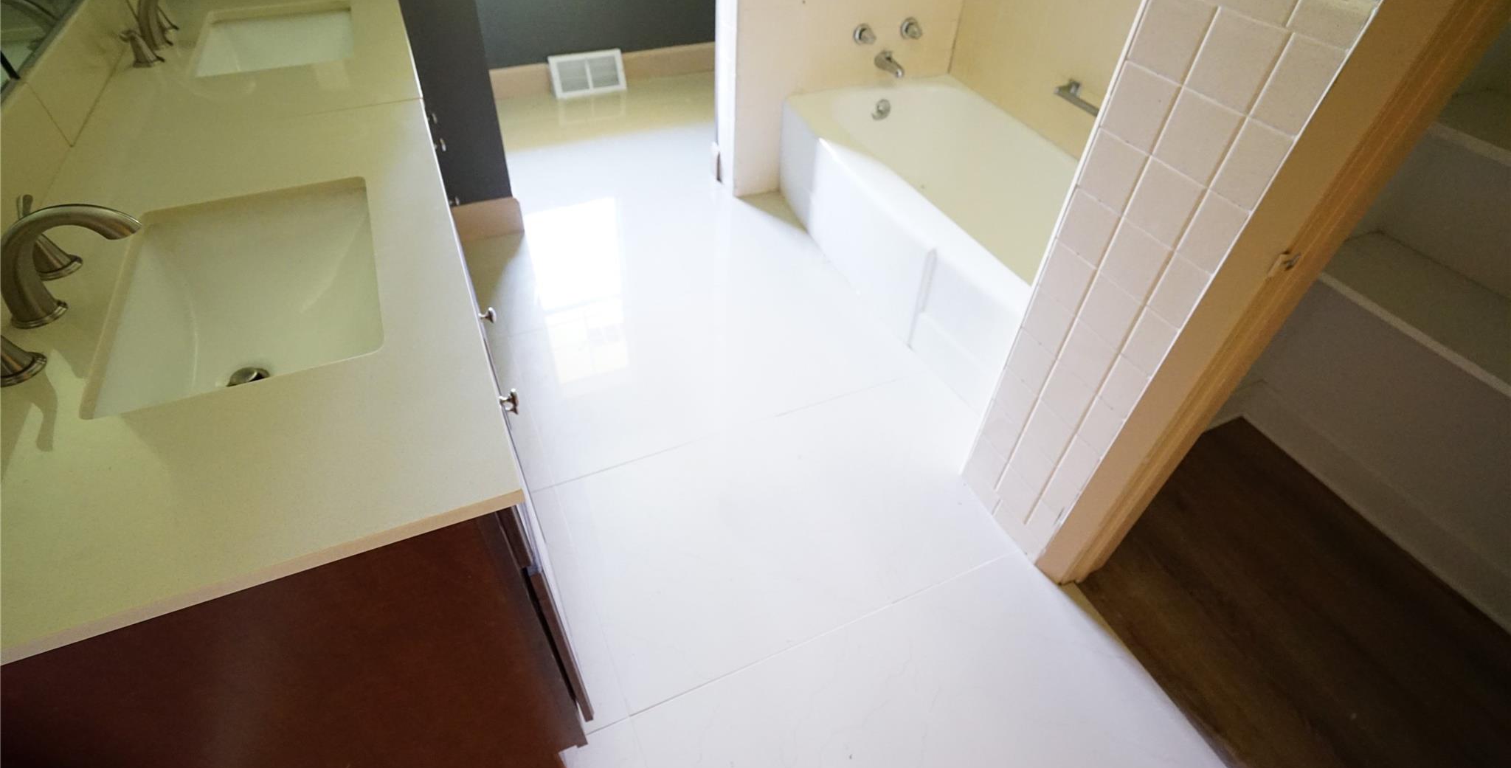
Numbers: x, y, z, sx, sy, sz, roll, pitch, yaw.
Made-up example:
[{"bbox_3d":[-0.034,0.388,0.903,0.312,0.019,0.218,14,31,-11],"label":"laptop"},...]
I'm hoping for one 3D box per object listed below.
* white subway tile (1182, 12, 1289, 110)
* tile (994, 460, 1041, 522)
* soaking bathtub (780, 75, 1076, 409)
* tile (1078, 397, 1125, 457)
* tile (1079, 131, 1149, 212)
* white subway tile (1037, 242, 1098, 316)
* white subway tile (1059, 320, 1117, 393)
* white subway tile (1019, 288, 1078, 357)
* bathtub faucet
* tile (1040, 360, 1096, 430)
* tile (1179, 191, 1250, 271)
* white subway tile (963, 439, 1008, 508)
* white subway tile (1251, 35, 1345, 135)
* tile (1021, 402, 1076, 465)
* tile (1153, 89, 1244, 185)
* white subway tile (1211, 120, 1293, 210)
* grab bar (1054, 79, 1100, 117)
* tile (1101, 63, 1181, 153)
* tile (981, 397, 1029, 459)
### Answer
[{"bbox_3d":[0.662,-0.444,0.923,0.009,0.107,0.107,-16,47,-18],"label":"white subway tile"},{"bbox_3d":[0.636,0.262,1.615,0.010,0.108,0.108,-16,47,-19],"label":"tile"},{"bbox_3d":[0.739,-0.564,2.365,0.820,0.394,1.560,-16,47,-18],"label":"soaking bathtub"},{"bbox_3d":[0.683,0.084,1.327,0.010,0.108,0.069,-16,47,-18],"label":"tile"},{"bbox_3d":[0.615,-0.360,1.153,0.010,0.108,0.110,-16,47,-18],"label":"tile"},{"bbox_3d":[0.609,-0.203,1.306,0.010,0.108,0.110,-16,47,-19],"label":"white subway tile"},{"bbox_3d":[0.650,-0.053,1.309,0.010,0.108,0.108,-16,47,-18],"label":"white subway tile"},{"bbox_3d":[0.604,-0.124,1.381,0.010,0.108,0.110,-16,47,-18],"label":"white subway tile"},{"bbox_3d":[0.541,-1.257,2.662,0.055,0.070,0.135,-16,47,-18],"label":"bathtub faucet"},{"bbox_3d":[0.647,0.026,1.387,0.010,0.108,0.108,-16,47,-19],"label":"tile"},{"bbox_3d":[0.699,-0.231,1.024,0.010,0.108,0.068,-16,47,-19],"label":"tile"},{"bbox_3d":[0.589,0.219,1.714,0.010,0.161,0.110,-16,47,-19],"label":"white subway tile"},{"bbox_3d":[0.699,-0.386,0.865,0.009,0.107,0.069,-16,47,-18],"label":"white subway tile"},{"bbox_3d":[0.642,0.105,1.461,0.010,0.108,0.108,-16,47,-18],"label":"tile"},{"bbox_3d":[0.665,-0.367,1.006,0.010,0.108,0.108,-16,47,-19],"label":"tile"},{"bbox_3d":[0.703,-0.310,0.948,0.010,0.108,0.068,-16,47,-19],"label":"white subway tile"},{"bbox_3d":[1.143,-0.891,2.195,0.065,0.050,0.400,-16,47,-18],"label":"grab bar"},{"bbox_3d":[0.614,-0.435,1.069,0.009,0.107,0.109,-16,47,-18],"label":"tile"},{"bbox_3d":[0.588,0.112,1.595,0.009,0.107,0.109,-16,47,-18],"label":"tile"}]

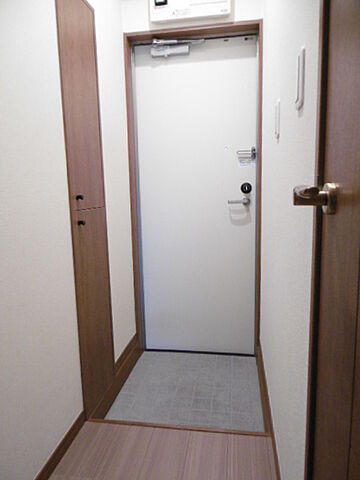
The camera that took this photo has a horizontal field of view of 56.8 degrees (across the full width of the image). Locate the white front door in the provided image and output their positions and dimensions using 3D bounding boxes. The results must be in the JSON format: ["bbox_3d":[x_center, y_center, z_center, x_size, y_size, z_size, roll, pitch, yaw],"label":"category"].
[{"bbox_3d":[0.107,-0.219,2.122,0.754,1.980,0.040,0,8,9],"label":"white front door"}]

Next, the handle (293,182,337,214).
[{"bbox_3d":[0.215,-0.062,0.513,0.059,0.053,0.120,0,8,9],"label":"handle"}]

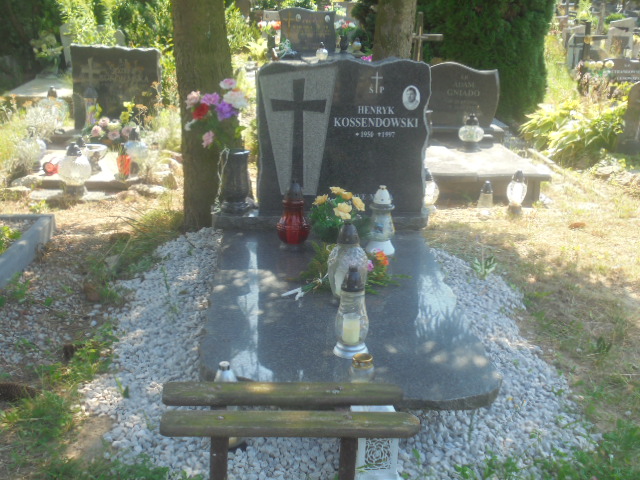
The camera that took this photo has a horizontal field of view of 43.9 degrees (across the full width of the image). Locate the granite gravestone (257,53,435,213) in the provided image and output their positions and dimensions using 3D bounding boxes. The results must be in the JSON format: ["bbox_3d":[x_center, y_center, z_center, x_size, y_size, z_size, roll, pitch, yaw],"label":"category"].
[{"bbox_3d":[0.116,-0.500,3.853,0.830,0.759,0.080,0,18,-3],"label":"granite gravestone"}]

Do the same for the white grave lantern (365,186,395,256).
[{"bbox_3d":[0.279,-0.091,3.570,0.125,0.305,0.125,0,16,-5],"label":"white grave lantern"}]

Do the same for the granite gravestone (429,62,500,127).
[{"bbox_3d":[1.206,-1.206,6.623,0.595,0.534,0.080,0,18,-3],"label":"granite gravestone"}]

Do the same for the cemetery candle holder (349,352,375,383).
[{"bbox_3d":[0.136,0.430,2.543,0.081,0.122,0.081,0,18,-3],"label":"cemetery candle holder"}]

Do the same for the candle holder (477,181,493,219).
[{"bbox_3d":[1.099,-0.285,5.272,0.103,0.212,0.103,0,18,-3],"label":"candle holder"}]

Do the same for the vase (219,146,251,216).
[{"bbox_3d":[-0.414,-0.290,3.930,0.150,0.305,0.150,0,16,-5],"label":"vase"}]

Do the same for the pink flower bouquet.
[{"bbox_3d":[-0.495,-0.600,3.800,0.306,0.339,0.260,0,18,-3],"label":"pink flower bouquet"}]

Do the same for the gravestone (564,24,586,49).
[{"bbox_3d":[4.154,-3.287,13.000,0.420,0.500,0.150,0,16,-5],"label":"gravestone"}]

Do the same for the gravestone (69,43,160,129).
[{"bbox_3d":[-1.837,-1.354,7.098,0.794,0.733,0.090,1,18,-1],"label":"gravestone"}]

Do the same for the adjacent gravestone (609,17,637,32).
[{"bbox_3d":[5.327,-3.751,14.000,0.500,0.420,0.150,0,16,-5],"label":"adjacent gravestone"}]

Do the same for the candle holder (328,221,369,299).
[{"bbox_3d":[0.108,0.088,3.000,0.150,0.322,0.150,0,16,-5],"label":"candle holder"}]

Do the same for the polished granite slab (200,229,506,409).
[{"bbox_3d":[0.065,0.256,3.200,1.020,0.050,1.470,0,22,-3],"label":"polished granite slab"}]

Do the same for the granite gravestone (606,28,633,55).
[{"bbox_3d":[5.274,-3.460,14.000,0.458,0.582,0.140,0,18,-3],"label":"granite gravestone"}]

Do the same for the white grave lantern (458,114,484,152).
[{"bbox_3d":[1.017,-0.720,5.330,0.175,0.260,0.175,0,16,-5],"label":"white grave lantern"}]

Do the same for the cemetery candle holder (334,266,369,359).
[{"bbox_3d":[0.106,0.232,2.610,0.117,0.297,0.117,0,16,-5],"label":"cemetery candle holder"}]

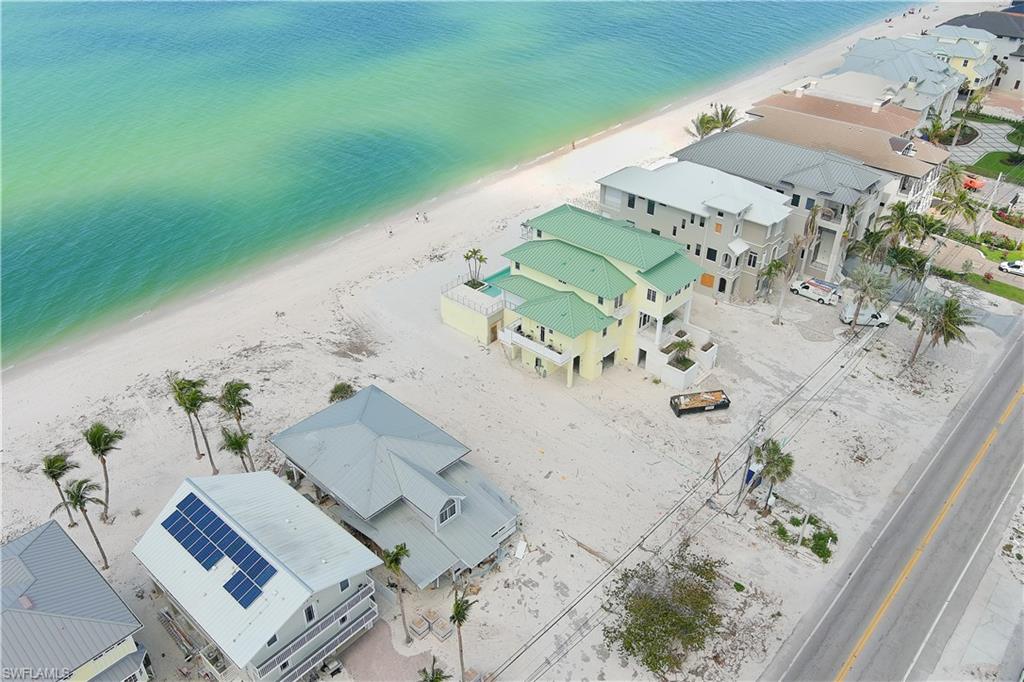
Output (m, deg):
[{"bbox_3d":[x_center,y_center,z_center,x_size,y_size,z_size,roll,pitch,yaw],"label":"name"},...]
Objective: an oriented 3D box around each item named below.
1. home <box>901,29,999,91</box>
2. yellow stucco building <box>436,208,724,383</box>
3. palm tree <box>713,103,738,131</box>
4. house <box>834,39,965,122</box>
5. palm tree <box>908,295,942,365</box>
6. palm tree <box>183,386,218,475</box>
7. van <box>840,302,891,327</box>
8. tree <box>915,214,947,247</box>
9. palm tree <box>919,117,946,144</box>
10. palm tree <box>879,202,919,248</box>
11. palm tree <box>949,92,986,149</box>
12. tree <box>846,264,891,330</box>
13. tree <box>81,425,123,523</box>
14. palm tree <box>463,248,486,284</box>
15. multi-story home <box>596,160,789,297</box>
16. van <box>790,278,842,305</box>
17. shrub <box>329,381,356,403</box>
[{"bbox_3d":[108.720,-71.220,205.580,21.000,12.000,17.000,26,41,36],"label":"home"},{"bbox_3d":[8.668,-6.306,100.648,31.700,14.300,18.500,26,42,35],"label":"yellow stucco building"},{"bbox_3d":[39.486,-38.602,153.968,5.300,9.500,5.300,26,42,35],"label":"palm tree"},{"bbox_3d":[77.495,-51.366,171.124,25.000,13.000,33.000,26,41,34],"label":"house"},{"bbox_3d":[49.330,-1.090,99.480,4.200,9.160,4.200,-2,32,0],"label":"palm tree"},{"bbox_3d":[-31.740,9.520,84.950,3.900,10.570,3.900,-2,32,0],"label":"palm tree"},{"bbox_3d":[45.481,-3.264,106.107,5.700,2.100,2.000,6,33,9],"label":"van"},{"bbox_3d":[60.720,-15.627,121.483,5.000,6.200,5.000,26,42,35],"label":"tree"},{"bbox_3d":[80.187,-39.434,157.515,5.200,6.300,5.200,26,42,35],"label":"palm tree"},{"bbox_3d":[55.621,-15.407,119.583,6.000,8.000,6.000,26,42,35],"label":"palm tree"},{"bbox_3d":[89.810,-44.010,164.370,5.200,10.740,5.200,-2,32,0],"label":"palm tree"},{"bbox_3d":[45.160,-5.440,106.780,5.400,8.940,5.400,-2,32,0],"label":"tree"},{"bbox_3d":[-35.730,12.004,73.495,4.000,11.300,3.600,0,33,0],"label":"tree"},{"bbox_3d":[-5.060,-10.050,111.840,3.200,4.790,3.000,-2,32,0],"label":"palm tree"},{"bbox_3d":[26.112,-17.309,116.916,24.900,14.000,13.900,26,41,34],"label":"multi-story home"},{"bbox_3d":[42.600,-7.030,115.750,2.050,2.200,6.100,-28,41,-36],"label":"van"},{"bbox_3d":[-19.451,6.093,94.797,3.200,2.300,3.100,25,41,34],"label":"shrub"}]

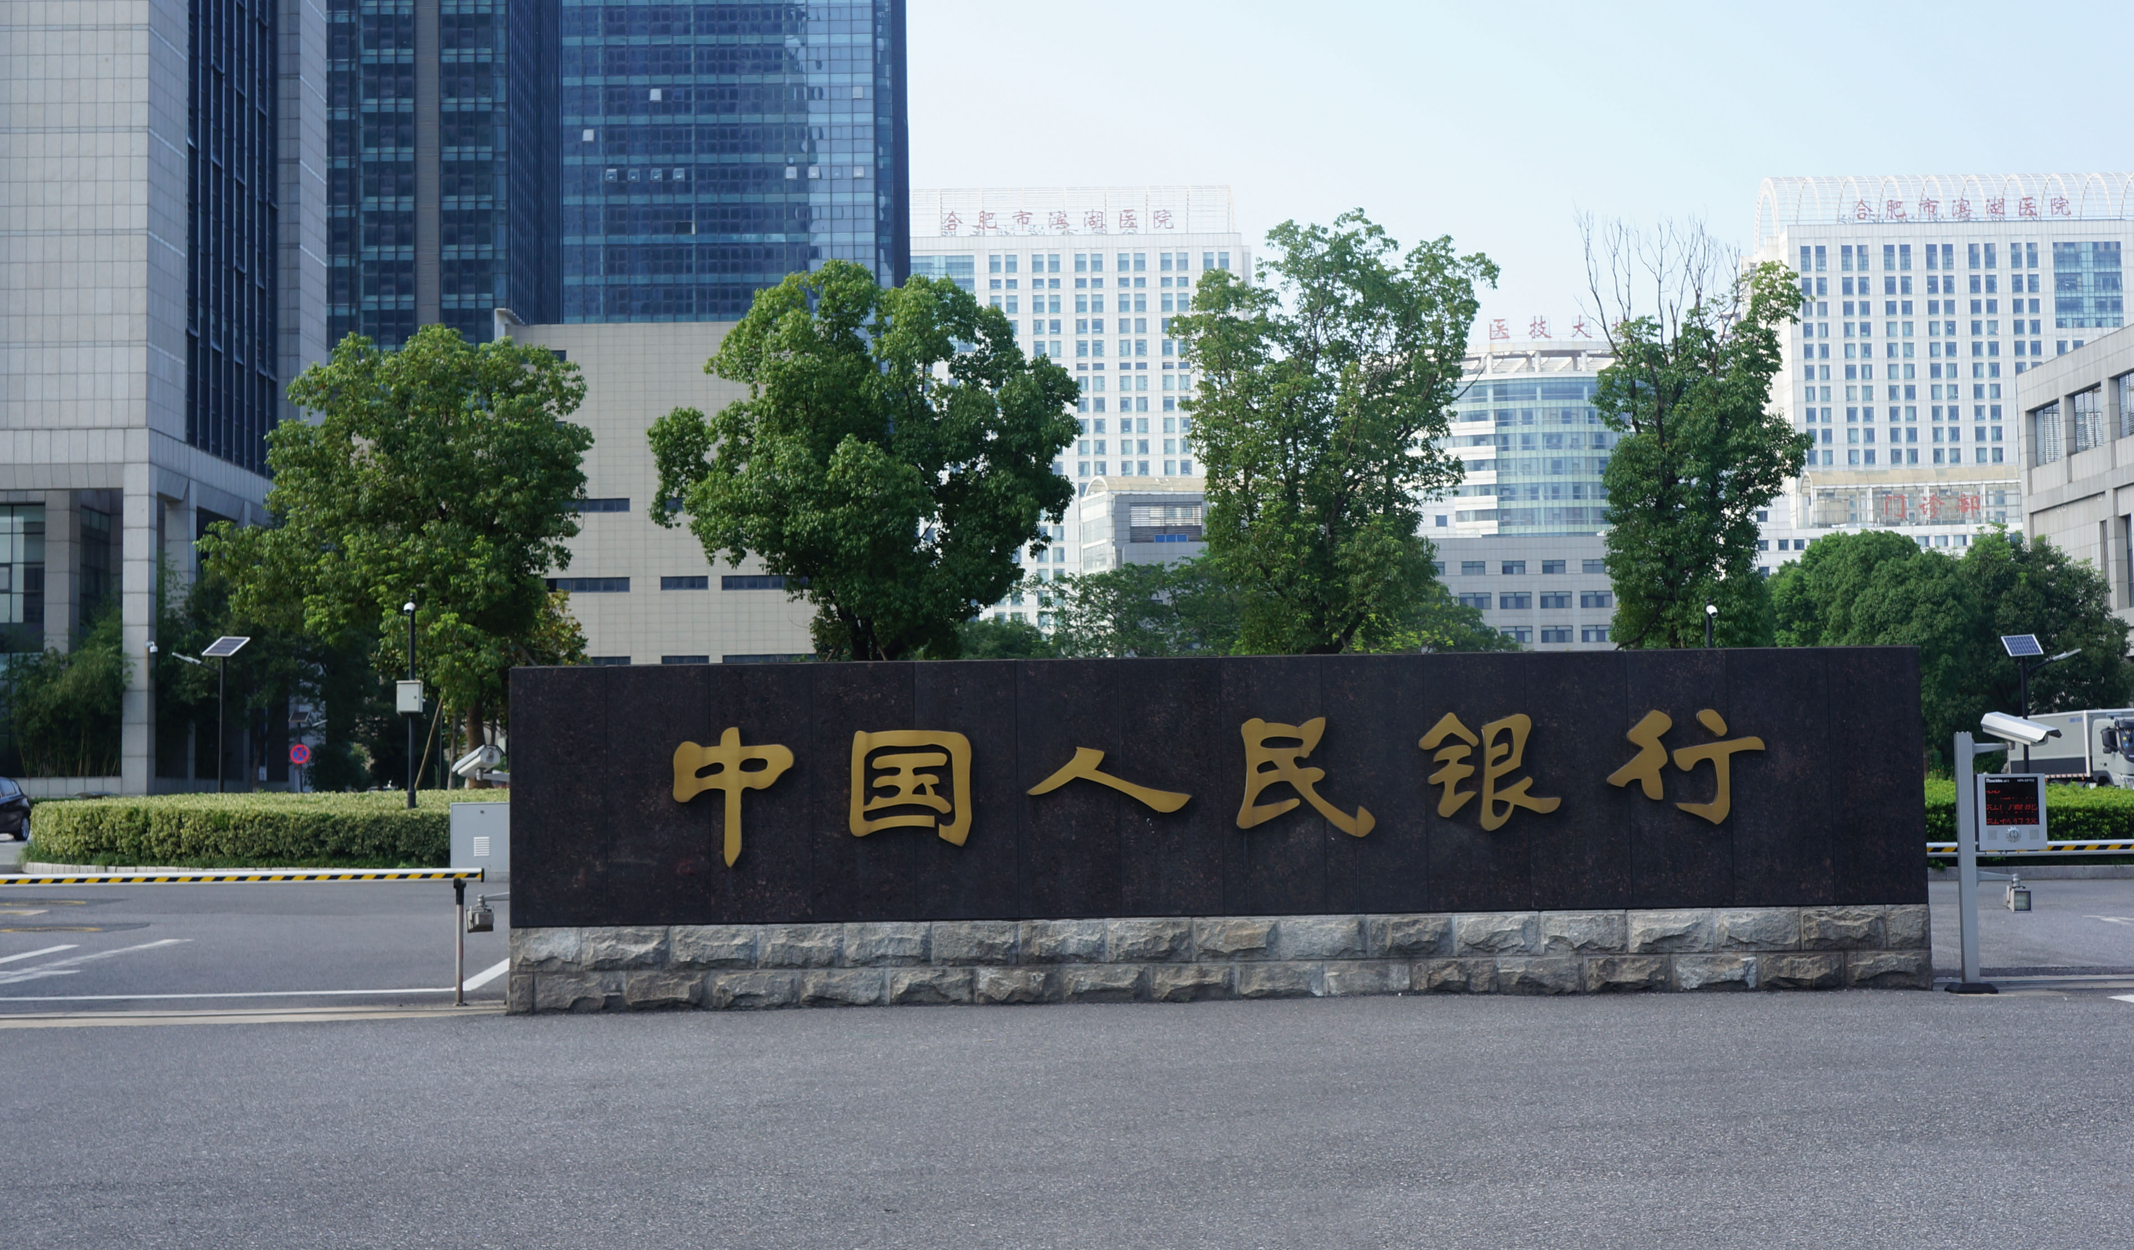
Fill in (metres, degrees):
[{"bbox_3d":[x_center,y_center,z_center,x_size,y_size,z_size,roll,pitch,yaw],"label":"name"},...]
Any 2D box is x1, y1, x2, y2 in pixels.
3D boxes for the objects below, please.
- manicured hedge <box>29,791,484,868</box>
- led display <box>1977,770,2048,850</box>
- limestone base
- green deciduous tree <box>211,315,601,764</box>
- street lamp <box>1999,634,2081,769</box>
[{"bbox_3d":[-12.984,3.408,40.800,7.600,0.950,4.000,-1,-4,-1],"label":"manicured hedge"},{"bbox_3d":[5.655,1.122,14.800,0.405,0.455,0.090,-1,-4,-5],"label":"led display"},{"bbox_3d":[0.924,2.005,15.040,8.450,0.510,0.650,-1,-4,-1],"label":"limestone base"},{"bbox_3d":[-12.379,-1.065,46.000,7.000,9.000,6.600,-1,-4,-1],"label":"green deciduous tree"},{"bbox_3d":[19.648,2.035,50.000,1.600,3.800,0.700,-2,-4,16],"label":"street lamp"}]

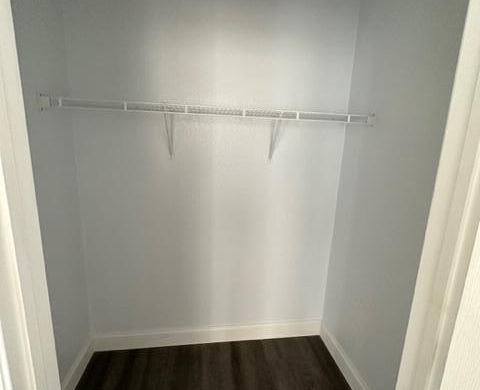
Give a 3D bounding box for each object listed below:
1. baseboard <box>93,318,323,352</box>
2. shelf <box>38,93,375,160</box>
[{"bbox_3d":[-0.189,1.023,1.888,1.644,0.132,0.018,1,12,-8],"label":"baseboard"},{"bbox_3d":[-0.113,-0.333,1.447,1.654,0.300,0.310,1,12,-8],"label":"shelf"}]

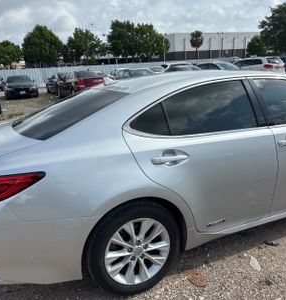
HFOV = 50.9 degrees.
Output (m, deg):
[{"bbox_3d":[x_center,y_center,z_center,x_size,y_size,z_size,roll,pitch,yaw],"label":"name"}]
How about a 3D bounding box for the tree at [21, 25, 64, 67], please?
[{"bbox_3d":[-13.745,-13.582,42.734,5.830,7.830,5.830,-3,15,0],"label":"tree"}]

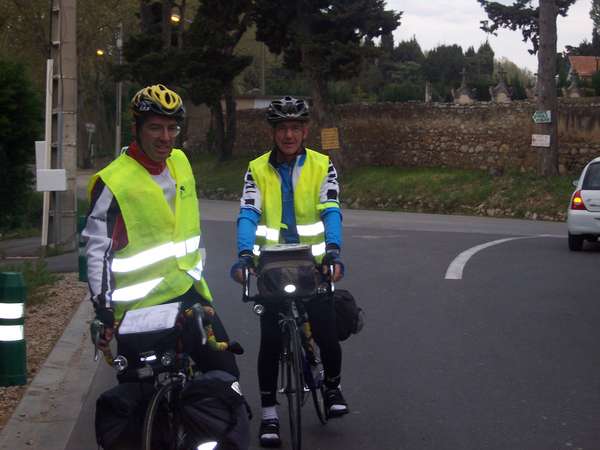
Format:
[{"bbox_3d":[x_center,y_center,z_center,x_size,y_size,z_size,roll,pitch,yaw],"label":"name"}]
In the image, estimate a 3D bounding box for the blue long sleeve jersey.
[{"bbox_3d":[-0.051,-0.095,7.530,0.530,0.570,0.380,0,7,2],"label":"blue long sleeve jersey"}]

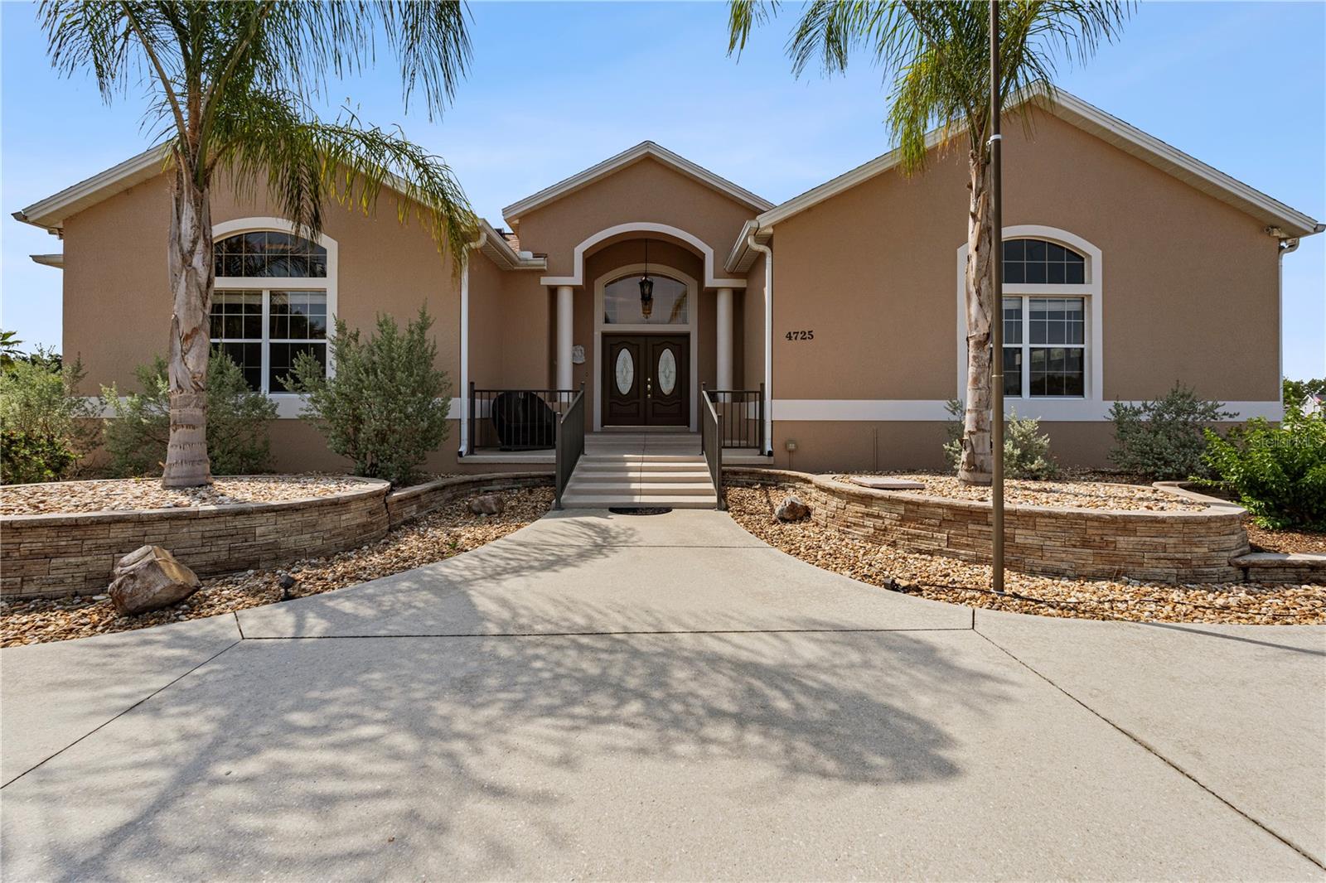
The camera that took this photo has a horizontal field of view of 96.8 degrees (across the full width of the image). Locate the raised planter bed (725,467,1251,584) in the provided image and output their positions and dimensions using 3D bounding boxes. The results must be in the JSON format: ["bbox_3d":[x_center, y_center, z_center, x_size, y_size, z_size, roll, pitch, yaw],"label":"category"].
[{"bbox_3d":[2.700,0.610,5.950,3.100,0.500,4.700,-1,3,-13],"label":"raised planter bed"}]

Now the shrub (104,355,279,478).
[{"bbox_3d":[-6.650,-0.380,8.400,2.100,1.750,1.900,0,3,-1],"label":"shrub"}]

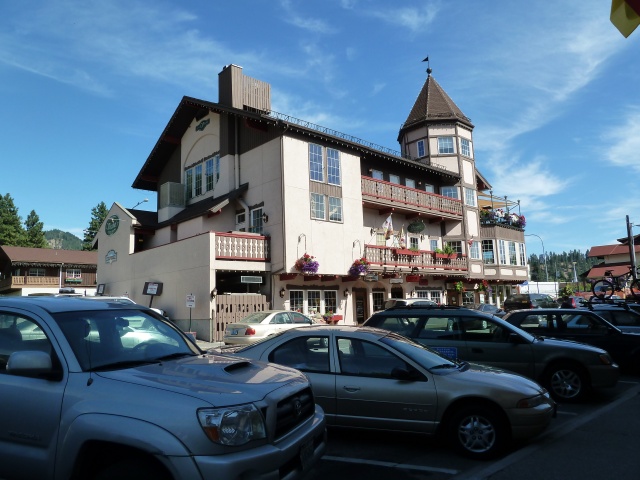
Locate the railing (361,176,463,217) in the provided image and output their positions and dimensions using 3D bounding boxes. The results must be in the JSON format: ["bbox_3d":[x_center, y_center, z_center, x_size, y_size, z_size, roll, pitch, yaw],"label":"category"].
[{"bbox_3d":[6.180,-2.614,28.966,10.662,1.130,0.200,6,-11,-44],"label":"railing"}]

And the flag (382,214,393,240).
[{"bbox_3d":[3.733,-0.664,25.563,0.250,1.409,0.750,6,-11,-43],"label":"flag"}]

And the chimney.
[{"bbox_3d":[-4.199,-8.005,26.172,2.608,2.554,1.326,6,-11,-44],"label":"chimney"}]

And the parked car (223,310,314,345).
[{"bbox_3d":[-1.373,3.568,18.571,4.550,1.430,1.750,6,-11,-43],"label":"parked car"}]

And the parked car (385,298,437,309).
[{"bbox_3d":[5.272,3.916,23.644,4.600,1.740,1.820,6,-11,-43],"label":"parked car"}]

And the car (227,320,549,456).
[{"bbox_3d":[0.610,1.885,6.330,4.730,1.390,1.820,-3,-7,15],"label":"car"}]

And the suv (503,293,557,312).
[{"bbox_3d":[14.172,4.552,30.552,4.800,1.810,1.900,6,-11,-43],"label":"suv"}]

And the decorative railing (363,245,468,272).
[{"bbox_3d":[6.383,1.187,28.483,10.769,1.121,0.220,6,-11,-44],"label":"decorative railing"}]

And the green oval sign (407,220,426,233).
[{"bbox_3d":[6.340,-0.870,30.380,0.100,0.750,1.370,6,-11,-43],"label":"green oval sign"}]

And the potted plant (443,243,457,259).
[{"bbox_3d":[8.562,0.694,30.557,0.800,0.950,0.600,6,-11,-44],"label":"potted plant"}]

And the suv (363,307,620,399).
[{"bbox_3d":[2.931,2.050,8.861,4.720,1.580,1.745,-5,-9,24],"label":"suv"}]

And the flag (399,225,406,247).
[{"bbox_3d":[4.717,-0.171,26.267,0.200,1.300,0.460,6,-11,-44],"label":"flag"}]

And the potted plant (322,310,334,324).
[{"bbox_3d":[0.416,3.845,22.547,0.500,0.780,0.500,6,-11,-44],"label":"potted plant"}]

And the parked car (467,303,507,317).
[{"bbox_3d":[10.492,4.748,29.176,4.500,1.410,1.760,6,-11,-43],"label":"parked car"}]

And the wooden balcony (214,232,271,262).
[{"bbox_3d":[-3.667,0.387,21.877,3.078,1.200,0.500,6,-11,-43],"label":"wooden balcony"}]

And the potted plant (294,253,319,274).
[{"bbox_3d":[-0.650,1.132,22.258,1.100,1.028,1.050,-2,-8,0],"label":"potted plant"}]

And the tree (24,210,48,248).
[{"bbox_3d":[-48.220,4.663,78.379,5.600,19.594,5.600,-2,-8,0],"label":"tree"}]

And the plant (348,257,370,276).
[{"bbox_3d":[2.124,1.425,24.852,1.100,1.043,1.050,-2,-8,0],"label":"plant"}]

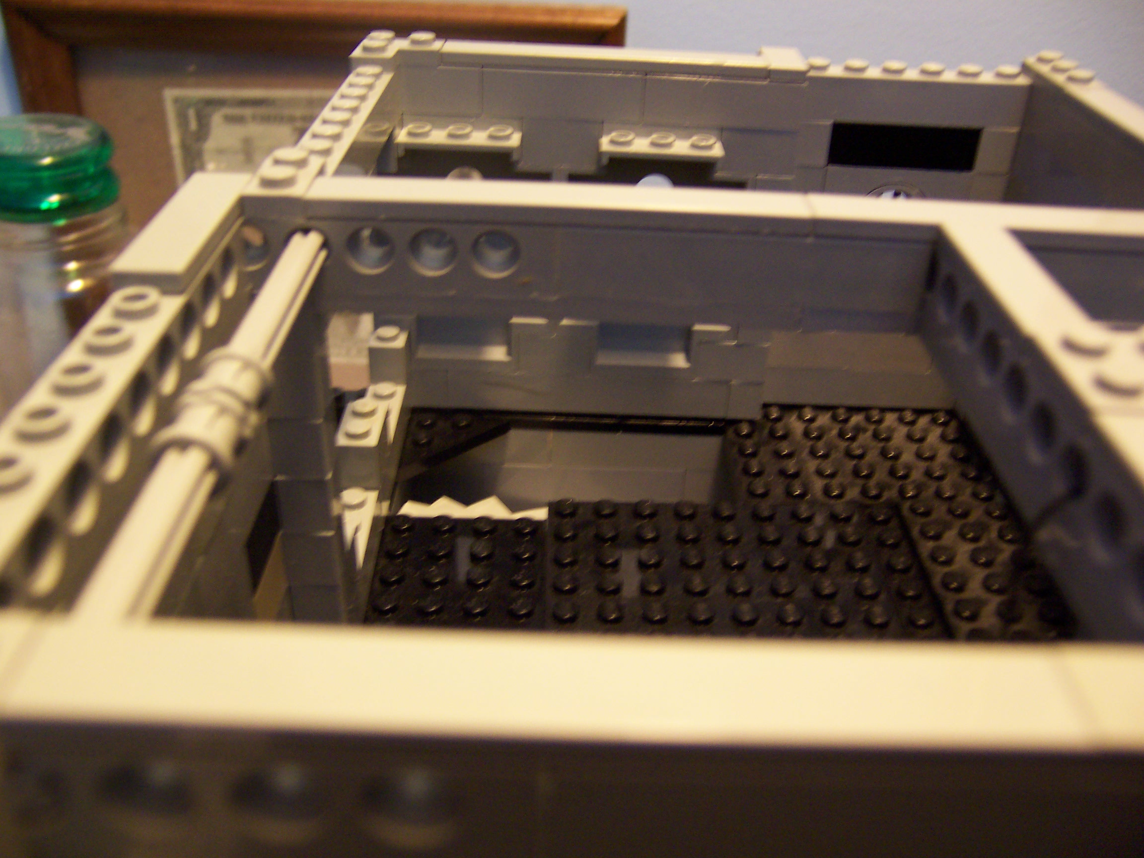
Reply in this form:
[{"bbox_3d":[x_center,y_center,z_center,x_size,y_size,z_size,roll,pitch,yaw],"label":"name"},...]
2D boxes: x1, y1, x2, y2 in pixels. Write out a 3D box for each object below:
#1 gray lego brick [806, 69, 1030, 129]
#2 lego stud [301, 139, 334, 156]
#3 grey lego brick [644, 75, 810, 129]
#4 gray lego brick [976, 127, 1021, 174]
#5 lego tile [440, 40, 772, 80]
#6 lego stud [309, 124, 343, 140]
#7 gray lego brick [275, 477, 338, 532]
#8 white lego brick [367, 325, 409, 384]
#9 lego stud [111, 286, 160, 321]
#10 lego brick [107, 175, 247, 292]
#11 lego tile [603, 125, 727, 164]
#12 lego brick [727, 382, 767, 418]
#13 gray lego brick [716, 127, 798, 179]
[{"bbox_3d":[0.072,-0.071,0.233,0.048,0.010,0.008,2,31,-1],"label":"gray lego brick"},{"bbox_3d":[-0.038,-0.042,0.162,0.005,0.002,0.005,2,31,-1],"label":"lego stud"},{"bbox_3d":[0.030,-0.067,0.219,0.032,0.010,0.008,2,31,-1],"label":"grey lego brick"},{"bbox_3d":[0.088,-0.059,0.229,0.008,0.010,0.008,2,31,-1],"label":"gray lego brick"},{"bbox_3d":[0.006,-0.073,0.218,0.064,0.003,0.008,2,31,-1],"label":"lego tile"},{"bbox_3d":[-0.037,-0.045,0.166,0.005,0.002,0.005,2,31,-1],"label":"lego stud"},{"bbox_3d":[-0.039,0.010,0.163,0.008,0.010,0.008,2,31,-1],"label":"gray lego brick"},{"bbox_3d":[-0.041,-0.017,0.247,0.008,0.011,0.008,2,31,-1],"label":"white lego brick"},{"bbox_3d":[-0.045,-0.013,0.114,0.005,0.002,0.005,1,31,-1],"label":"lego stud"},{"bbox_3d":[-0.046,-0.024,0.131,0.008,0.003,0.032,1,31,-1],"label":"lego brick"},{"bbox_3d":[0.018,-0.056,0.217,0.024,0.005,0.009,1,31,-1],"label":"lego tile"},{"bbox_3d":[0.039,-0.008,0.251,0.008,0.010,0.008,2,31,-1],"label":"lego brick"},{"bbox_3d":[0.038,-0.058,0.226,0.016,0.010,0.008,2,31,-1],"label":"gray lego brick"}]

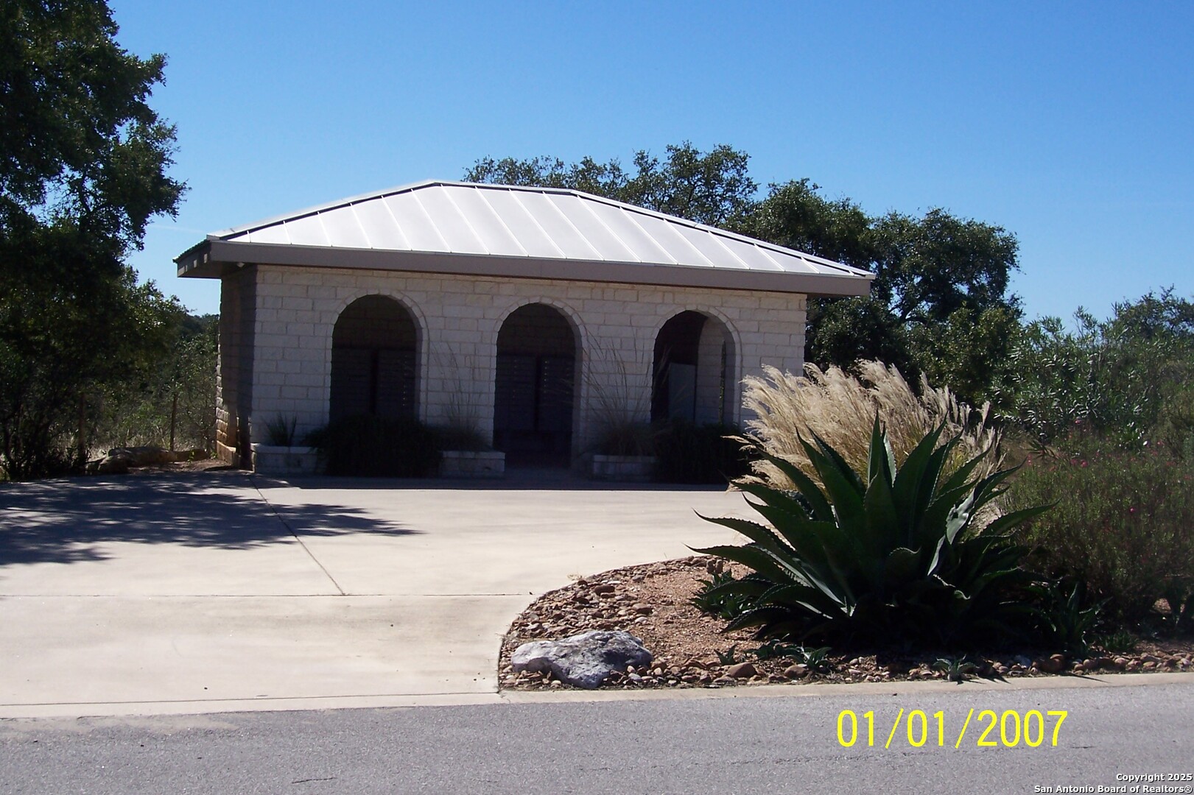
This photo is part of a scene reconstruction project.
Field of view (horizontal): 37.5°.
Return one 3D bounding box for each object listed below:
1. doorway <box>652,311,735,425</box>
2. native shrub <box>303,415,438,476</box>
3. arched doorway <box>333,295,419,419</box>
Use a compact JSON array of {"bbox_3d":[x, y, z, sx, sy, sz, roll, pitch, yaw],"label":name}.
[{"bbox_3d":[1.463,-0.261,27.560,1.344,2.209,0.395,2,2,-17],"label":"doorway"},{"bbox_3d":[-3.203,0.674,25.283,1.943,0.864,1.128,2,2,-17],"label":"native shrub"},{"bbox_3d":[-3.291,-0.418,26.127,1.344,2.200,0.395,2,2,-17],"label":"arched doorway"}]

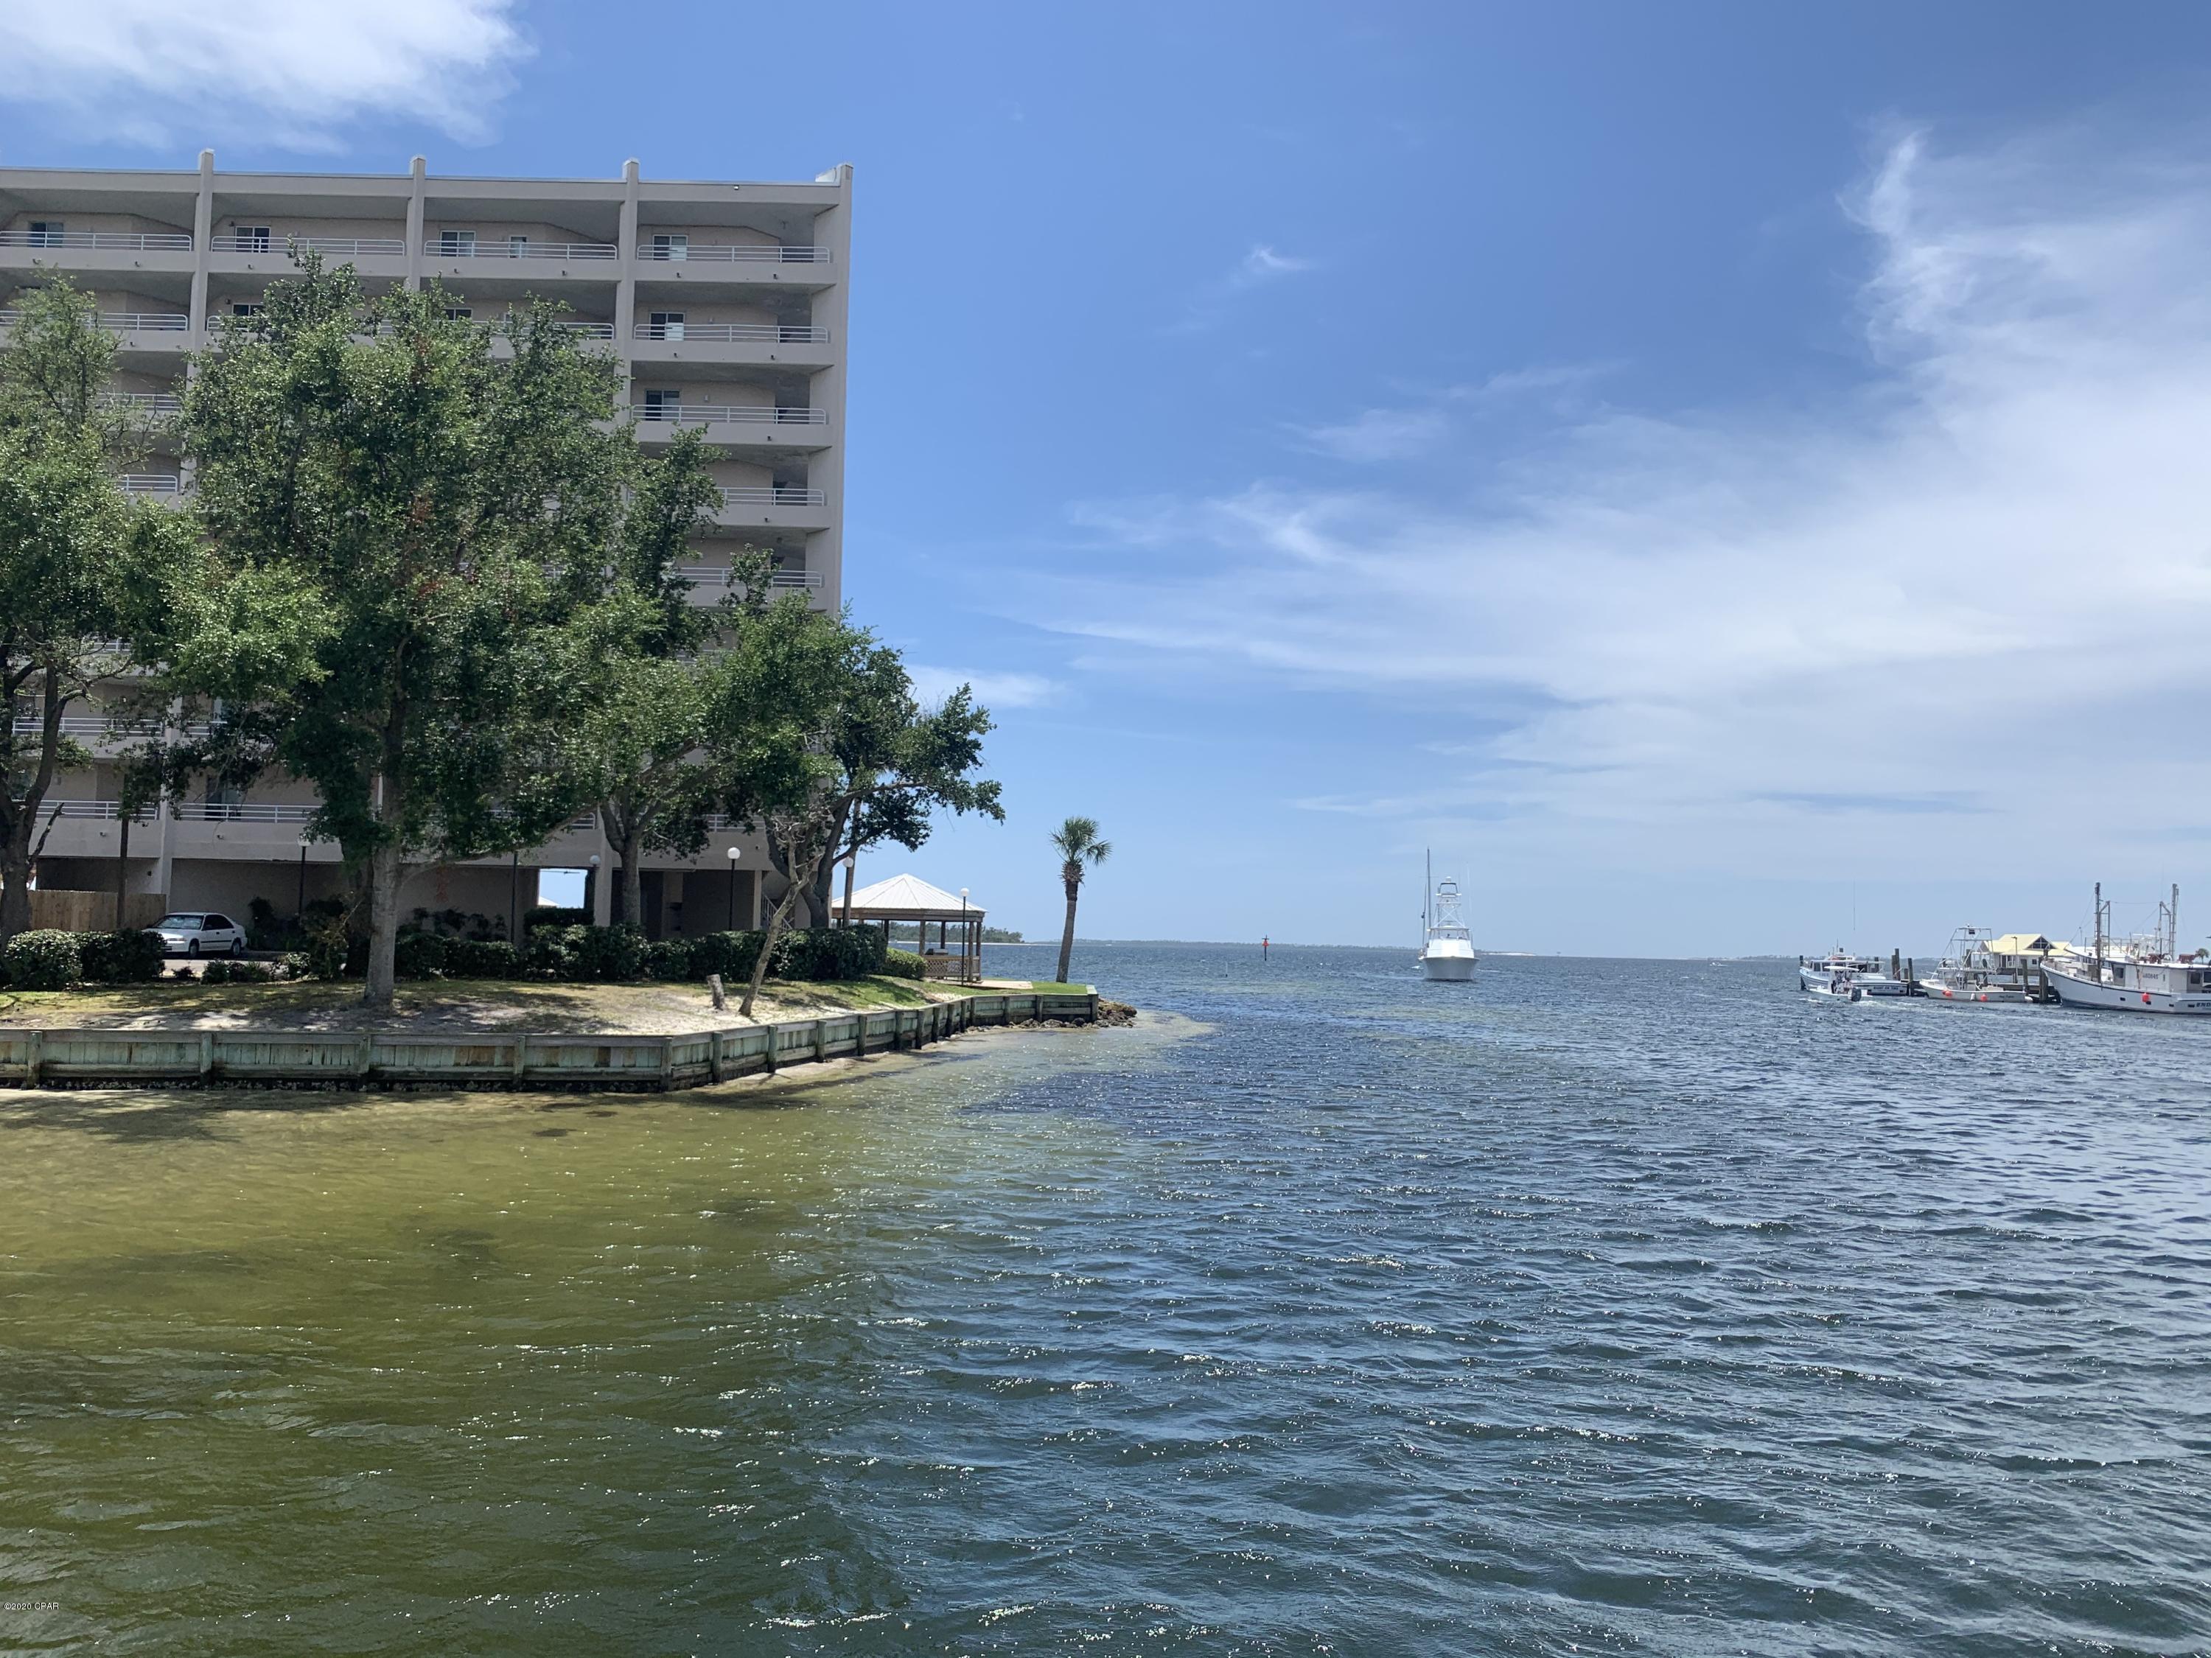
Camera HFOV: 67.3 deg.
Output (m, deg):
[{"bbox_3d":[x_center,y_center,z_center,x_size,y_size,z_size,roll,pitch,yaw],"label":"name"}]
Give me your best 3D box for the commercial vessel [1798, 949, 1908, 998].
[{"bbox_3d":[52.733,10.008,118.621,3.800,3.500,12.500,1,-4,-1],"label":"commercial vessel"}]

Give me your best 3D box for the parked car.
[{"bbox_3d":[-28.937,3.324,52.349,1.700,1.400,4.400,1,-4,0],"label":"parked car"}]

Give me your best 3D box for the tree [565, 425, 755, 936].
[{"bbox_3d":[-11.832,-3.174,44.496,6.000,14.300,6.000,1,-4,0],"label":"tree"}]

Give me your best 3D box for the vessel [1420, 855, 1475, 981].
[{"bbox_3d":[30.660,8.000,148.375,4.800,10.800,13.500,0,-4,9],"label":"vessel"}]

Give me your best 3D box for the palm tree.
[{"bbox_3d":[-0.964,2.607,61.717,2.200,6.250,2.200,1,-4,0],"label":"palm tree"}]

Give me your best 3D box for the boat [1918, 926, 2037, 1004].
[{"bbox_3d":[54.844,8.581,105.460,3.000,4.600,8.400,2,-4,-14],"label":"boat"}]

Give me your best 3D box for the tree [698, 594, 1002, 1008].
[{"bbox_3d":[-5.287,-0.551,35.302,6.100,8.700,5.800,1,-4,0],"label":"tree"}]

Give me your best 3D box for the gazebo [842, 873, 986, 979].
[{"bbox_3d":[-7.109,3.543,60.134,5.500,3.850,5.500,1,-4,3],"label":"gazebo"}]

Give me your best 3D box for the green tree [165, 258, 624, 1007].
[{"bbox_3d":[-13.503,-3.582,31.886,8.500,14.000,8.300,1,-4,0],"label":"green tree"}]

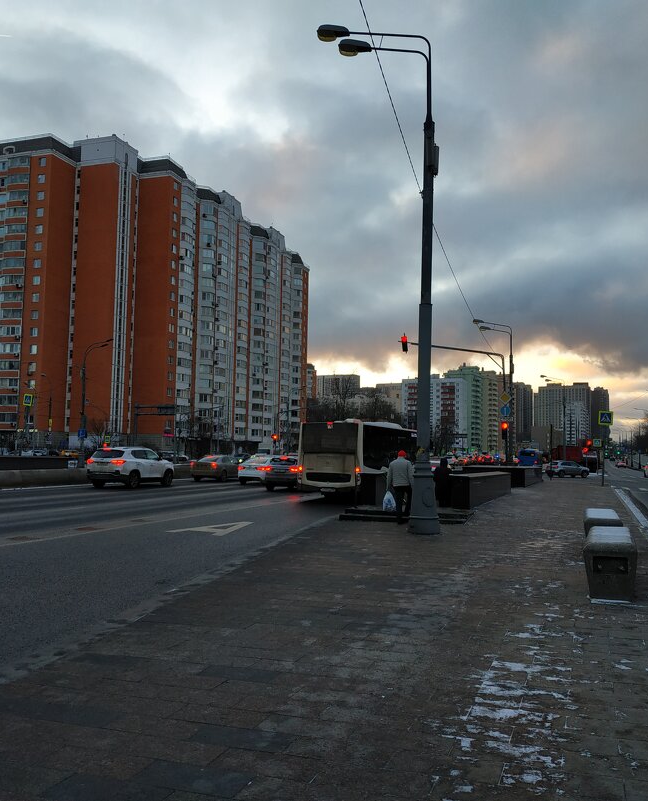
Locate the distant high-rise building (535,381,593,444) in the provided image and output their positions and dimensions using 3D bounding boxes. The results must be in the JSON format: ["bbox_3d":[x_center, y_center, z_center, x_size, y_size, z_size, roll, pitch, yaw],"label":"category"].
[{"bbox_3d":[246.837,23.145,759.550,52.000,80.000,20.000,-1,-4,25],"label":"distant high-rise building"}]

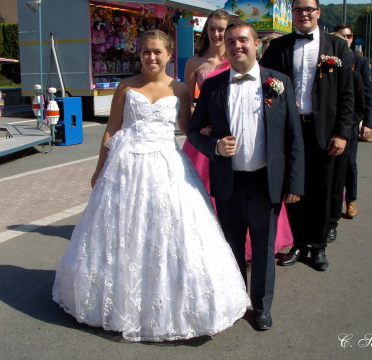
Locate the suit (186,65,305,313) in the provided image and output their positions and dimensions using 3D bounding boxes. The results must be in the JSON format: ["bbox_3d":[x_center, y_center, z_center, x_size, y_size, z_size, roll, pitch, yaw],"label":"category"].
[{"bbox_3d":[0.348,0.054,3.683,0.660,1.419,0.420,2,10,14],"label":"suit"}]

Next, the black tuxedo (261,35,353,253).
[{"bbox_3d":[0.877,-0.267,4.774,0.740,1.661,0.420,3,10,15],"label":"black tuxedo"}]

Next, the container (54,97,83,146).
[{"bbox_3d":[-2.317,-1.162,12.494,0.360,0.918,0.580,6,11,30],"label":"container"}]

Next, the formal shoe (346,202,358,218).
[{"bbox_3d":[1.681,0.291,6.439,0.110,0.115,0.300,0,10,2],"label":"formal shoe"}]

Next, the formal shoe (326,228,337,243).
[{"bbox_3d":[1.256,0.448,5.526,0.110,0.115,0.300,2,10,14],"label":"formal shoe"}]

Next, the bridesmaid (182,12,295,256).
[{"bbox_3d":[0.399,-0.314,4.797,0.820,1.865,0.680,3,10,15],"label":"bridesmaid"}]

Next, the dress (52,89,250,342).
[{"bbox_3d":[-0.210,0.130,3.777,1.150,1.337,1.060,1,10,8],"label":"dress"}]

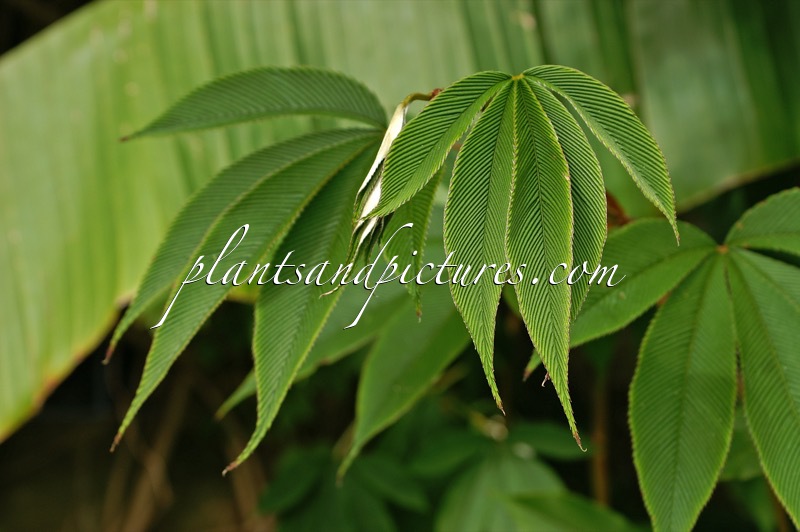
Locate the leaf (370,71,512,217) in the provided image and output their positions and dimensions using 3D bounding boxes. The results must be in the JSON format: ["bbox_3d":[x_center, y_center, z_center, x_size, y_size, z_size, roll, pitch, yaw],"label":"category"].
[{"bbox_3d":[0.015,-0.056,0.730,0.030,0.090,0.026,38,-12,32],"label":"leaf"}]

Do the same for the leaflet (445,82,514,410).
[{"bbox_3d":[0.032,-0.008,0.675,0.028,0.134,0.040,-3,-11,5],"label":"leaflet"}]

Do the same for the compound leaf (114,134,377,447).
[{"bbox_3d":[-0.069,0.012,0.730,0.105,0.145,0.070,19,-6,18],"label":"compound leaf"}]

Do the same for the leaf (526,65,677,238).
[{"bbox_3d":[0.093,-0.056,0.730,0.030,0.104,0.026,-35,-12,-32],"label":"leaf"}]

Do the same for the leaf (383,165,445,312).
[{"bbox_3d":[0.007,-0.013,0.710,0.026,0.068,0.025,11,-9,8],"label":"leaf"}]

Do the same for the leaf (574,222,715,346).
[{"bbox_3d":[0.095,0.010,0.750,0.100,0.037,0.035,-35,-17,-6],"label":"leaf"}]

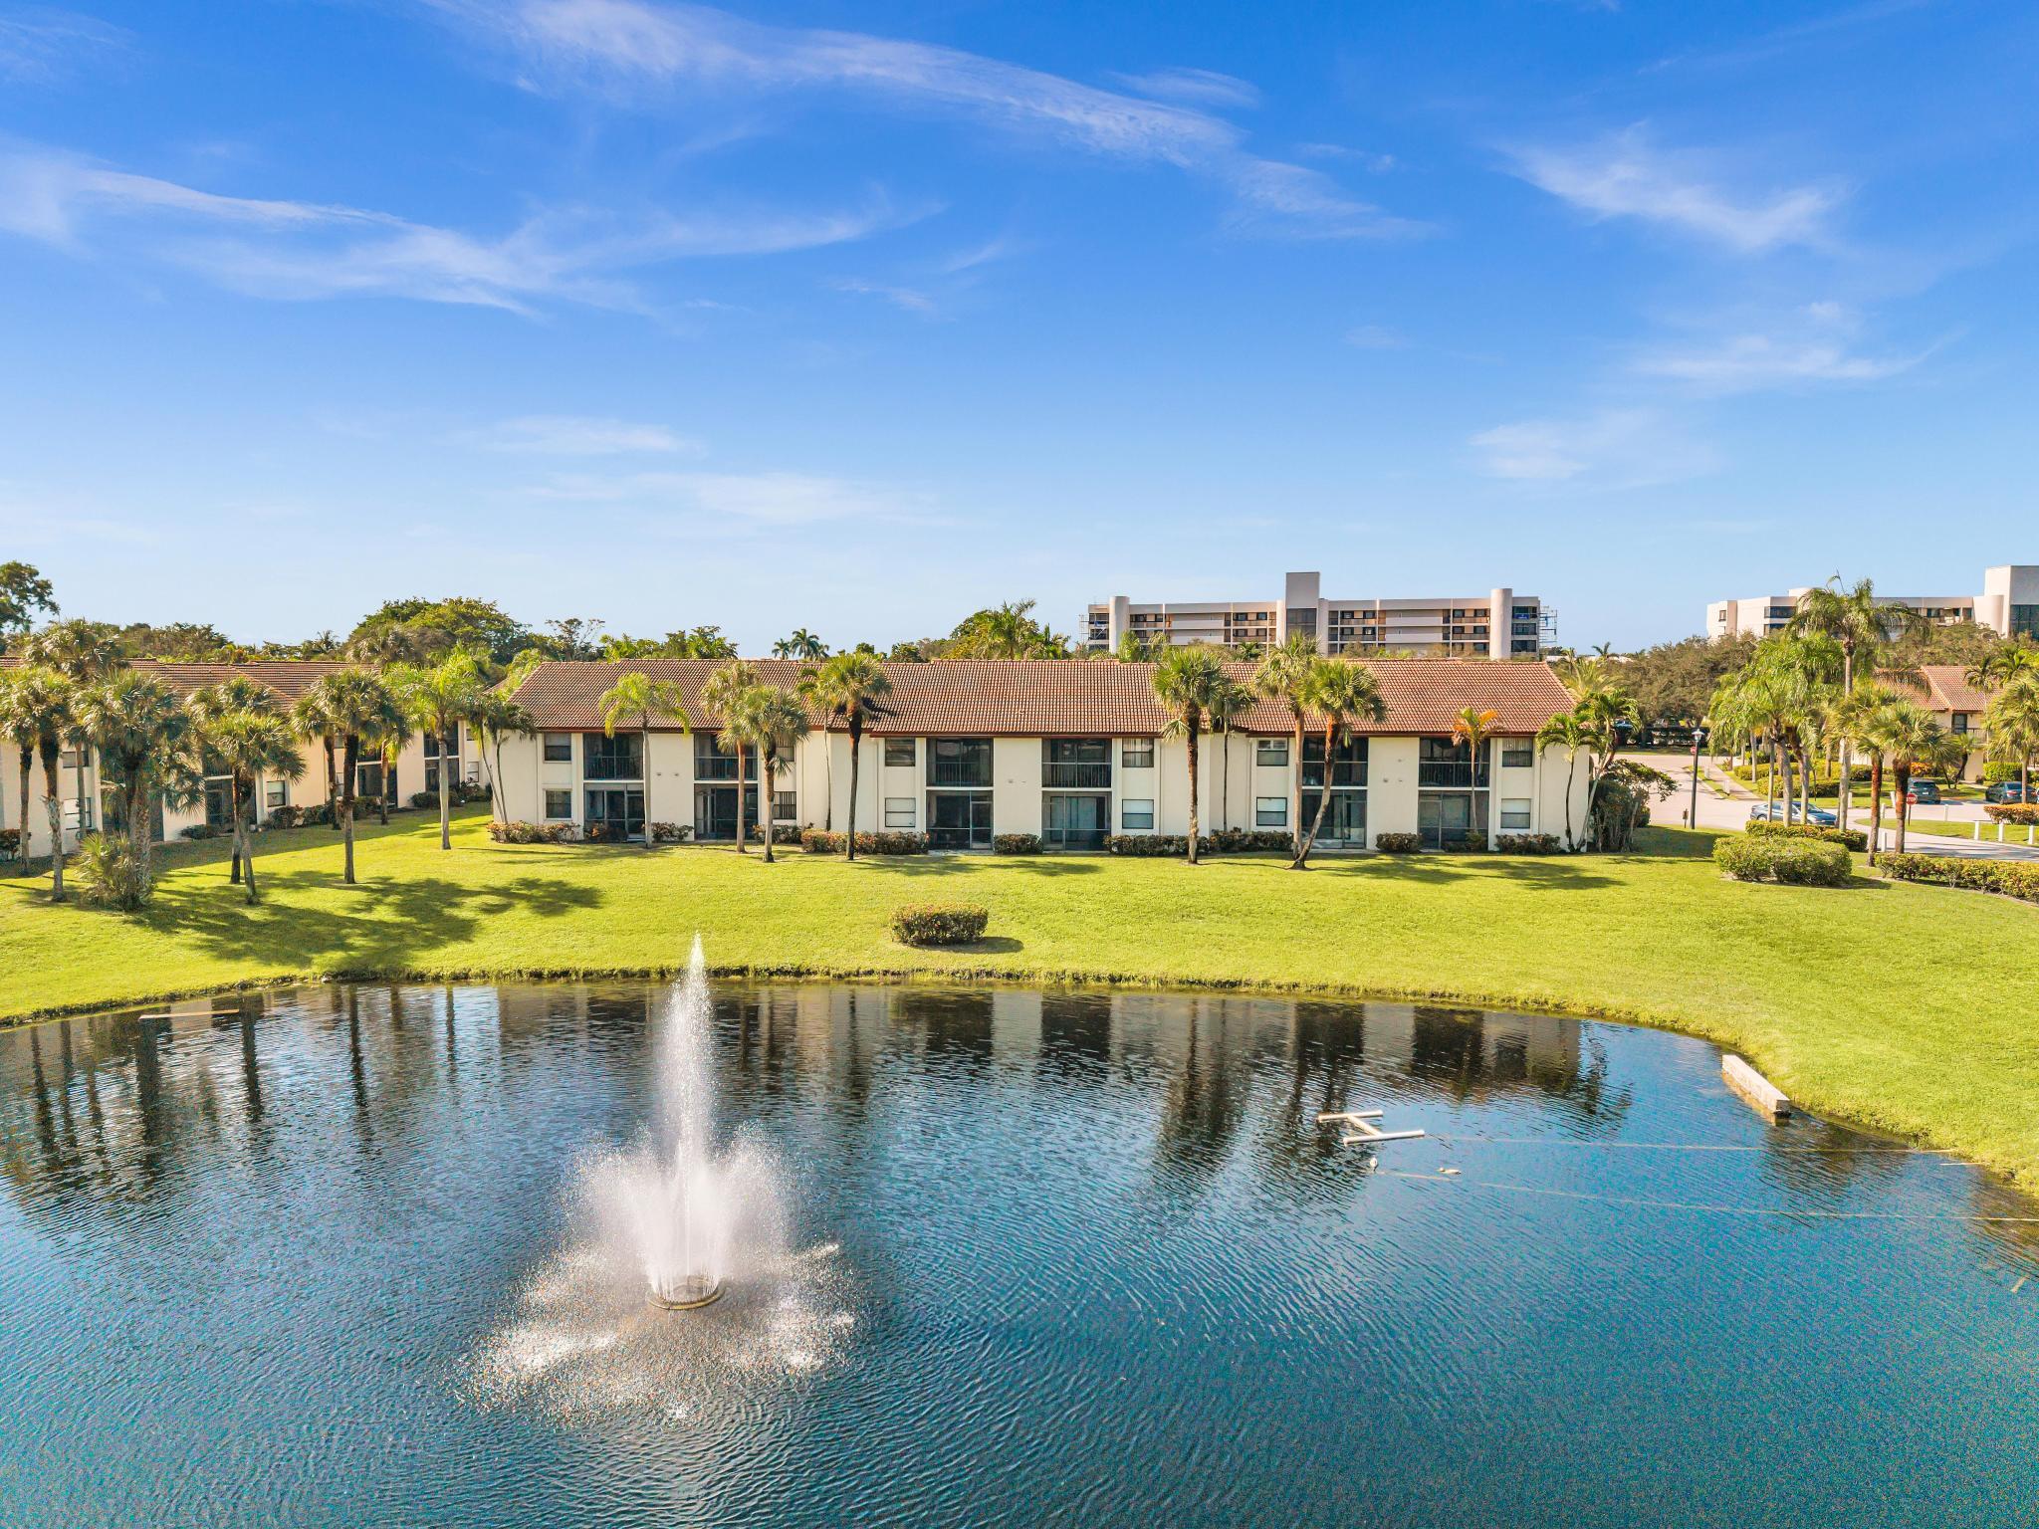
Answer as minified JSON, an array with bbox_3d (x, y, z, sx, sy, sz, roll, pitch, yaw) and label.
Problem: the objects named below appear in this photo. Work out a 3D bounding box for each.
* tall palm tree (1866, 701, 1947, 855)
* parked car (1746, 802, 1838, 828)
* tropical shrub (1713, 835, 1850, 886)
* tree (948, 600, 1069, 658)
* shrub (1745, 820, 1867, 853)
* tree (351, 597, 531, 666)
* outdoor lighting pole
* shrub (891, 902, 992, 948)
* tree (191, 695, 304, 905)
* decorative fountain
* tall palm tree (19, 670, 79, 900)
[{"bbox_3d":[36.995,0.794,58.750,3.400,6.900,3.400,0,4,0],"label":"tall palm tree"},{"bbox_3d":[41.935,2.605,76.449,1.800,1.420,4.600,-2,5,-30],"label":"parked car"},{"bbox_3d":[30.484,3.816,56.513,5.200,1.450,3.200,0,4,0],"label":"tropical shrub"},{"bbox_3d":[-0.601,-4.793,97.106,8.200,12.990,7.500,0,4,0],"label":"tree"},{"bbox_3d":[36.500,3.288,65.466,1.600,0.950,5.800,-2,5,-23],"label":"shrub"},{"bbox_3d":[-45.054,-6.100,110.076,13.200,13.890,13.000,0,4,0],"label":"tree"},{"bbox_3d":[34.205,0.630,71.335,0.600,5.360,0.600,0,4,0],"label":"outdoor lighting pole"},{"bbox_3d":[-2.777,5.524,49.257,3.300,1.200,1.700,0,4,0],"label":"shrub"},{"bbox_3d":[-29.407,1.320,53.719,3.800,7.900,3.800,0,4,0],"label":"tree"},{"bbox_3d":[-5.625,5.759,22.104,5.900,5.800,6.000,0,4,0],"label":"decorative fountain"},{"bbox_3d":[-36.376,0.780,52.711,2.300,8.610,2.300,0,4,0],"label":"tall palm tree"}]

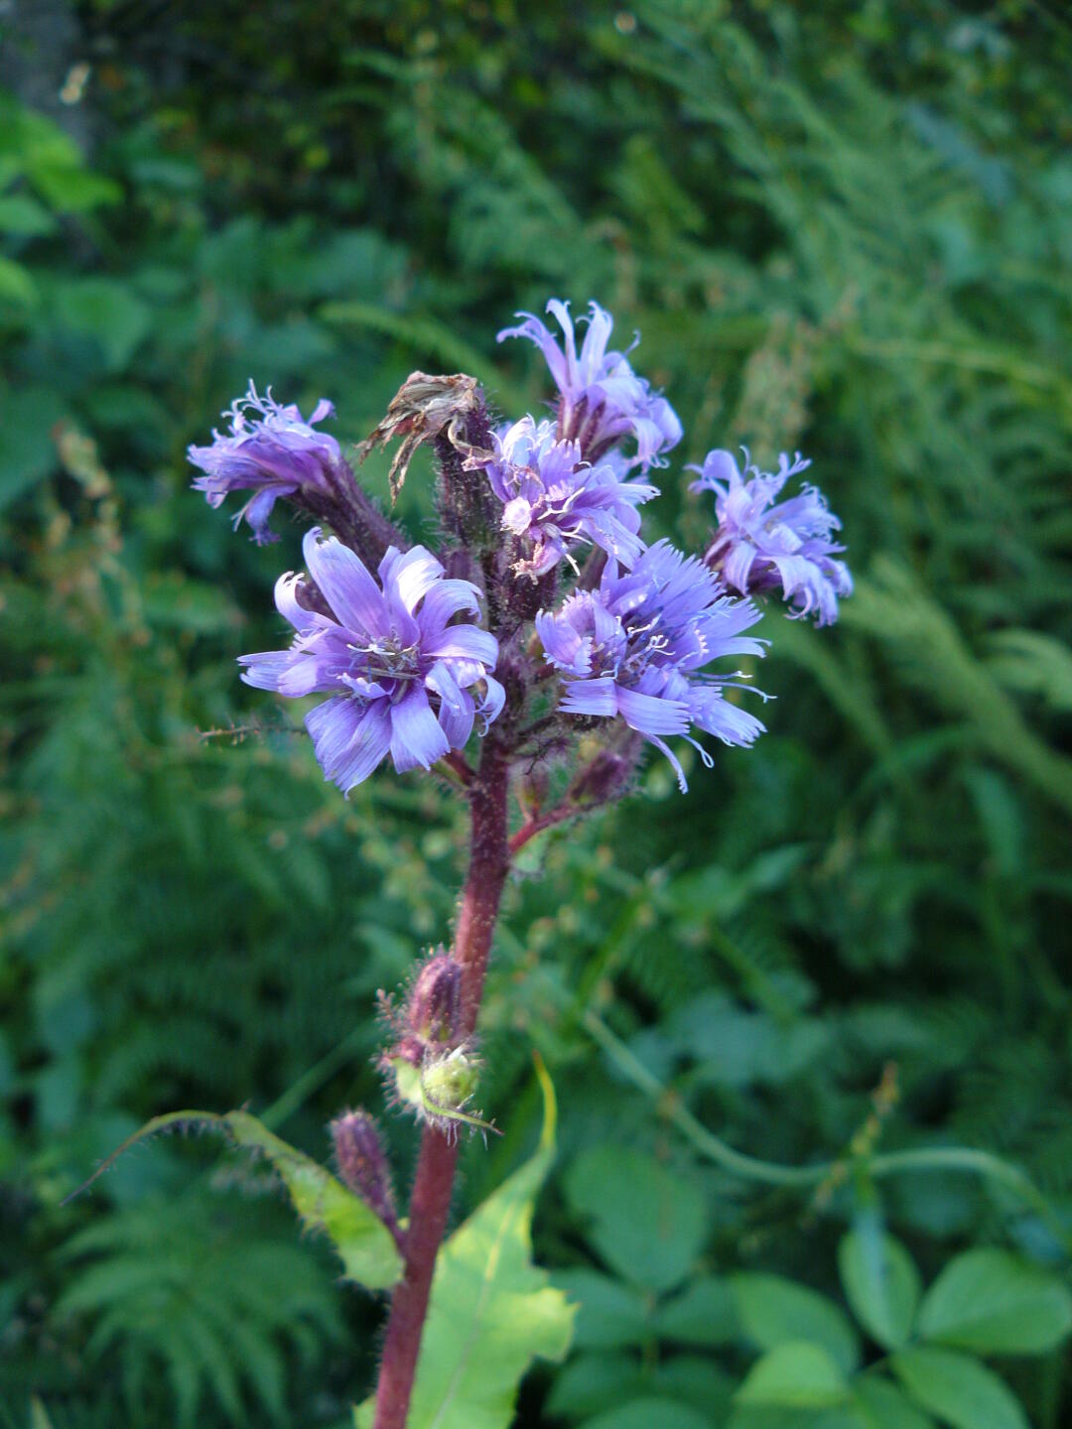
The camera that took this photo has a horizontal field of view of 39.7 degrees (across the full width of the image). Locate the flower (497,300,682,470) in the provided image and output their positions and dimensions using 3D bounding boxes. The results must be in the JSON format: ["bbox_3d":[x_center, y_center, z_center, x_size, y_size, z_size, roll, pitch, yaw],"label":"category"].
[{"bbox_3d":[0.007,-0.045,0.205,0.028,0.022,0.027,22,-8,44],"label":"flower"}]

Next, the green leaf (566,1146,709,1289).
[{"bbox_3d":[0.037,0.186,0.550,0.053,0.012,0.068,-3,35,-4],"label":"green leaf"}]

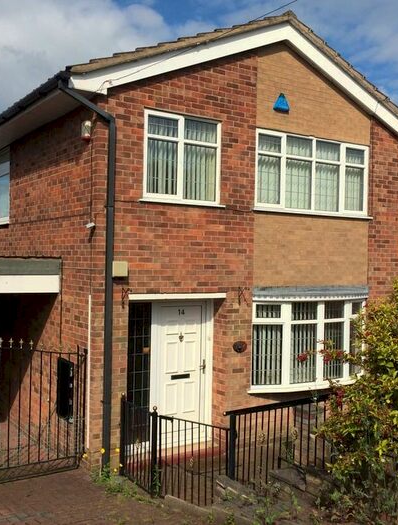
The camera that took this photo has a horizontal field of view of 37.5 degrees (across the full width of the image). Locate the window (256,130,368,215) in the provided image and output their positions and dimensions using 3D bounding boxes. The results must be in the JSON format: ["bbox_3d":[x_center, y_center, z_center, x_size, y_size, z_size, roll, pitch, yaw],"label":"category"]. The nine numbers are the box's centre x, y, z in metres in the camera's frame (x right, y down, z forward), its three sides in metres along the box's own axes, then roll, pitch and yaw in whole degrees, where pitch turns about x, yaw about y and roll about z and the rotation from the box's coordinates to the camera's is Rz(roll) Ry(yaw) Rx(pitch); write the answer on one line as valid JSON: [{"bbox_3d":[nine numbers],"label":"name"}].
[{"bbox_3d":[1.788,-1.321,8.986,2.404,1.170,0.120,1,1,-34],"label":"window"}]

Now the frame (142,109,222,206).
[{"bbox_3d":[-0.203,-1.337,7.636,1.178,1.161,0.120,1,1,-34],"label":"frame"}]

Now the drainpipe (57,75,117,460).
[{"bbox_3d":[-1.310,0.250,6.846,0.740,4.610,0.110,1,1,-34],"label":"drainpipe"}]

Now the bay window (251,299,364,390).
[{"bbox_3d":[1.814,1.207,8.914,2.408,1.312,0.350,1,1,-34],"label":"bay window"}]

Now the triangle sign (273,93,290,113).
[{"bbox_3d":[1.217,-2.319,8.512,0.270,0.265,0.085,1,1,-34],"label":"triangle sign"}]

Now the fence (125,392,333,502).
[{"bbox_3d":[0.152,1.914,6.312,0.930,1.470,2.640,1,1,-34],"label":"fence"}]

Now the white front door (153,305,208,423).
[{"bbox_3d":[-0.237,1.495,8.086,0.990,2.030,0.090,1,1,-34],"label":"white front door"}]

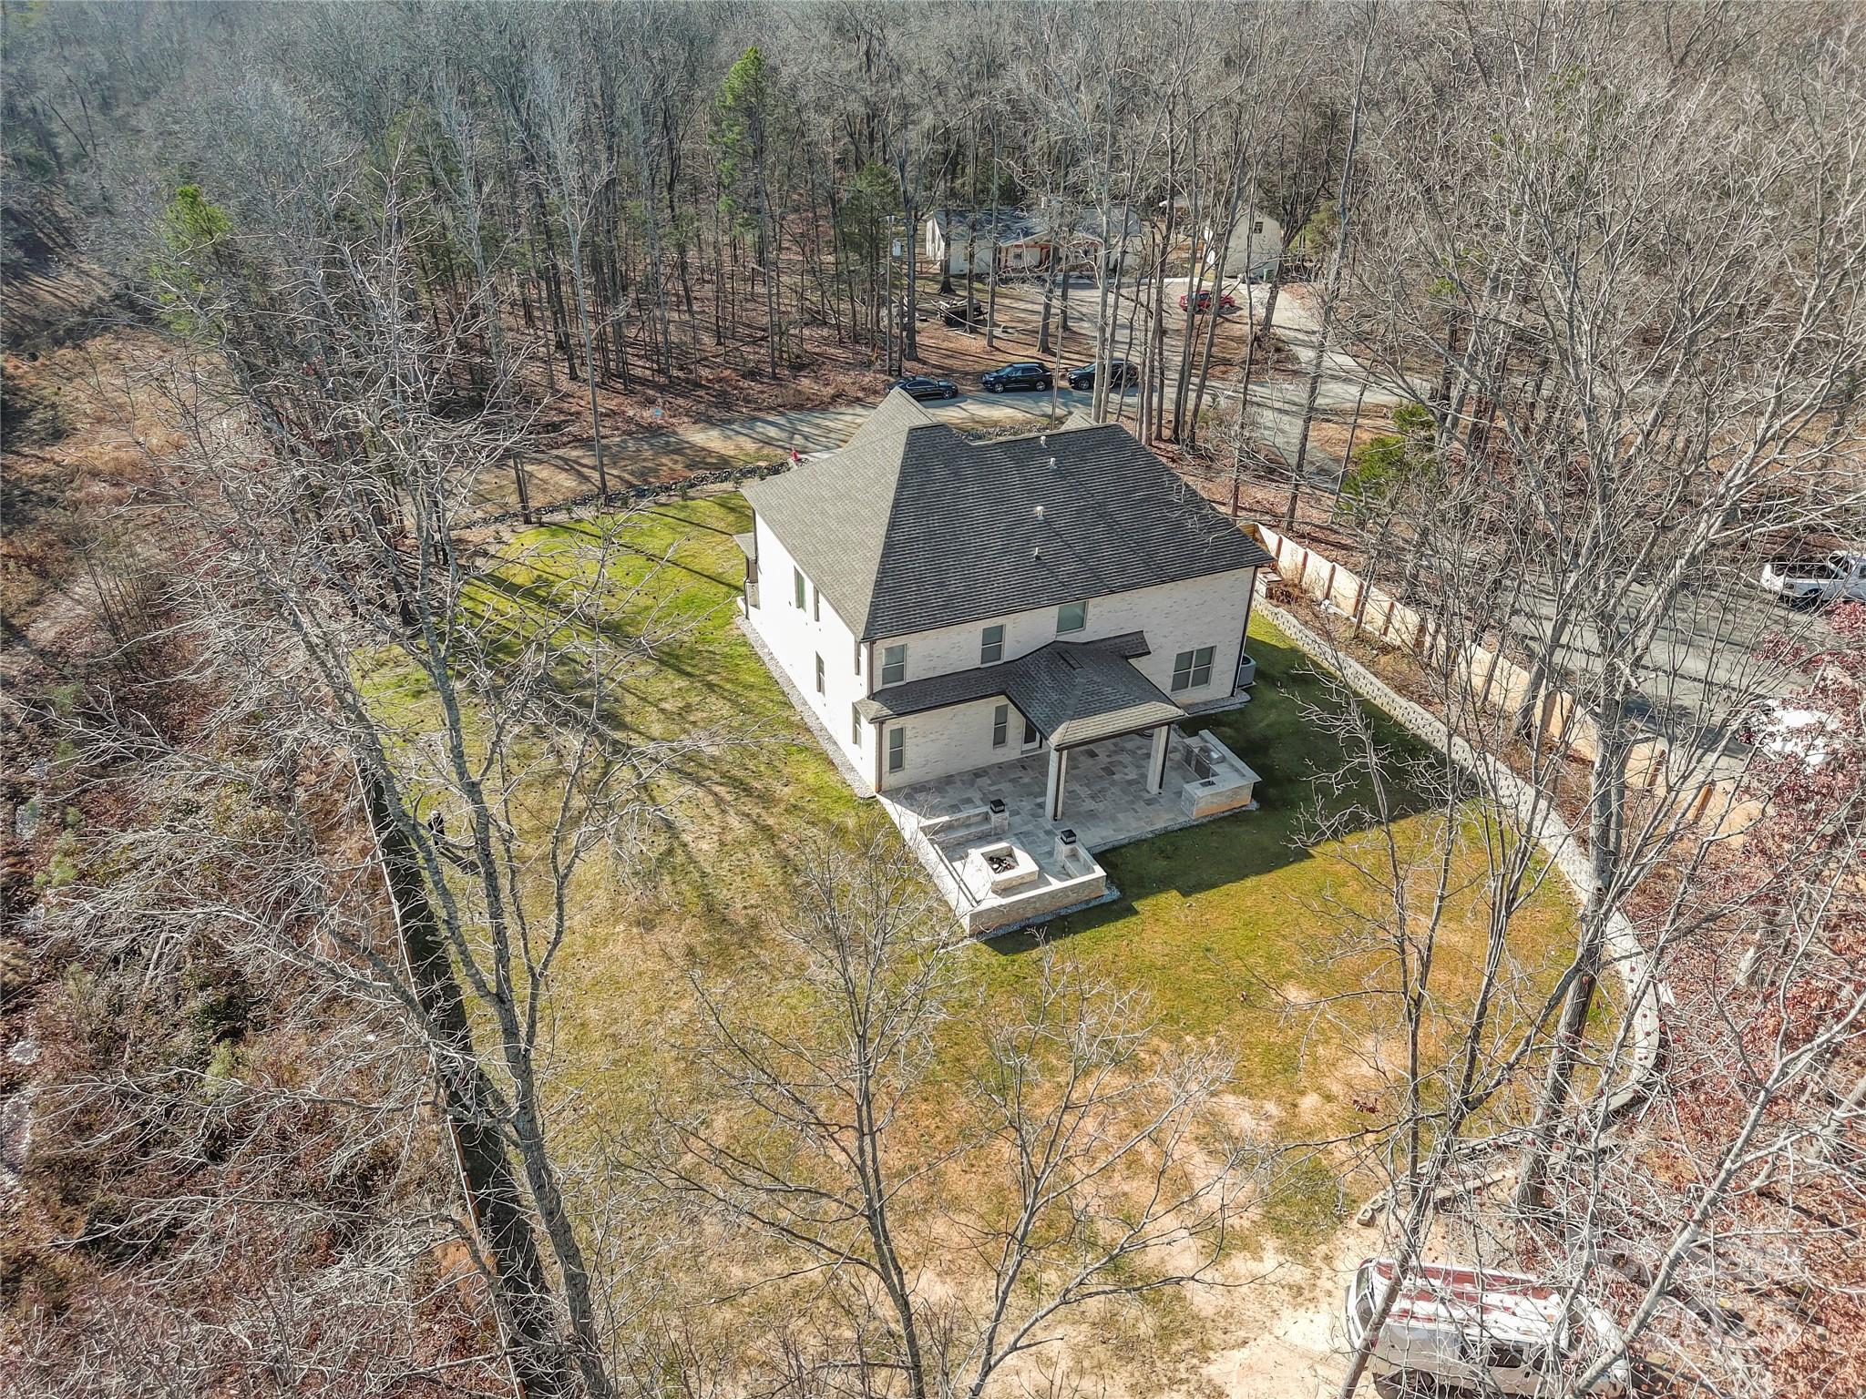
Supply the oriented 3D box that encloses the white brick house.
[{"bbox_3d":[3.068,-5.537,47.146,16.400,11.150,19.300,-12,34,-21],"label":"white brick house"}]

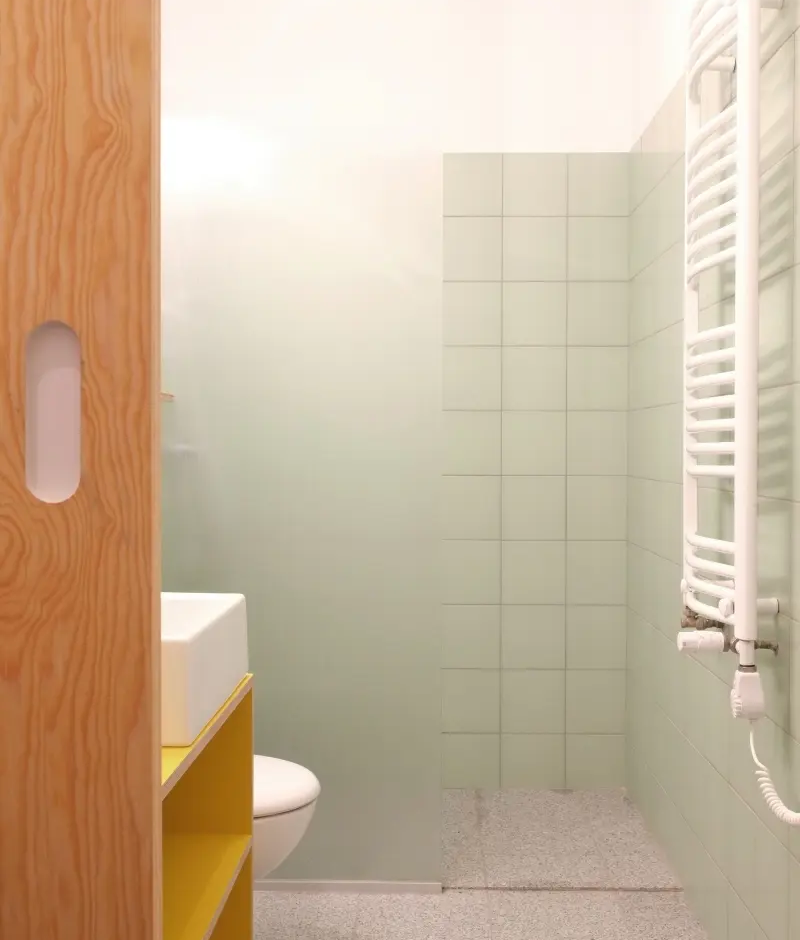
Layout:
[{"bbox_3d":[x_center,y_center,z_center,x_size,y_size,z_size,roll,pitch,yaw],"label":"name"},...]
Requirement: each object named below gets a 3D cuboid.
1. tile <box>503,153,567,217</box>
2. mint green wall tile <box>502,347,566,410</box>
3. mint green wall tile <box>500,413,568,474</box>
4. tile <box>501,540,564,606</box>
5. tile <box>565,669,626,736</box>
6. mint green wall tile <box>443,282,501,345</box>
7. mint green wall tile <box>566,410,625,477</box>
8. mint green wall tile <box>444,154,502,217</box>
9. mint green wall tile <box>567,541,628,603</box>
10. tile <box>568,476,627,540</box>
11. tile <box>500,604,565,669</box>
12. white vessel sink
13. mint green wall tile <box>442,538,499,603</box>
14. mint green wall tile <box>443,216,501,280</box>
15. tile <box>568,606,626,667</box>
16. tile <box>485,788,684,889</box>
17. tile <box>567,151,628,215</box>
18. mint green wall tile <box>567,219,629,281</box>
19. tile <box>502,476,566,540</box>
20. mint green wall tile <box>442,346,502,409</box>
[{"bbox_3d":[0.415,-0.879,3.387,0.198,0.192,0.009,0,1,1],"label":"tile"},{"bbox_3d":[0.414,-0.282,3.400,0.198,0.198,0.009,0,1,1],"label":"mint green wall tile"},{"bbox_3d":[0.416,-0.081,3.407,0.198,0.198,0.009,0,1,1],"label":"mint green wall tile"},{"bbox_3d":[0.414,0.318,3.414,0.198,0.198,0.009,0,1,1],"label":"tile"},{"bbox_3d":[0.612,0.723,3.434,0.188,0.199,0.009,0,1,1],"label":"tile"},{"bbox_3d":[0.217,-0.483,3.417,0.199,0.199,0.009,0,1,1],"label":"mint green wall tile"},{"bbox_3d":[0.609,-0.082,3.400,0.187,0.198,0.009,0,1,1],"label":"mint green wall tile"},{"bbox_3d":[0.216,-0.880,3.391,0.196,0.192,0.009,0,1,1],"label":"mint green wall tile"},{"bbox_3d":[0.611,0.319,3.414,0.188,0.198,0.009,0,1,1],"label":"mint green wall tile"},{"bbox_3d":[0.611,0.119,3.409,0.188,0.198,0.009,0,1,1],"label":"tile"},{"bbox_3d":[0.413,0.517,3.419,0.198,0.198,0.009,0,1,1],"label":"tile"},{"bbox_3d":[-0.452,0.277,1.609,0.390,0.133,0.440,0,1,1],"label":"white vessel sink"},{"bbox_3d":[0.216,0.319,3.417,0.198,0.198,0.009,0,1,1],"label":"mint green wall tile"},{"bbox_3d":[0.216,-0.683,3.396,0.196,0.198,0.009,0,1,1],"label":"mint green wall tile"},{"bbox_3d":[0.608,0.518,3.414,0.187,0.198,0.009,0,1,1],"label":"tile"},{"bbox_3d":[0.454,1.010,3.037,0.470,0.018,0.775,0,1,1],"label":"tile"},{"bbox_3d":[0.610,-0.879,3.382,0.187,0.192,0.009,0,1,1],"label":"tile"},{"bbox_3d":[0.613,-0.684,3.404,0.188,0.199,0.009,0,1,1],"label":"mint green wall tile"},{"bbox_3d":[0.416,0.119,3.411,0.198,0.198,0.009,0,1,1],"label":"tile"},{"bbox_3d":[0.215,-0.283,3.405,0.196,0.198,0.009,0,1,1],"label":"mint green wall tile"}]

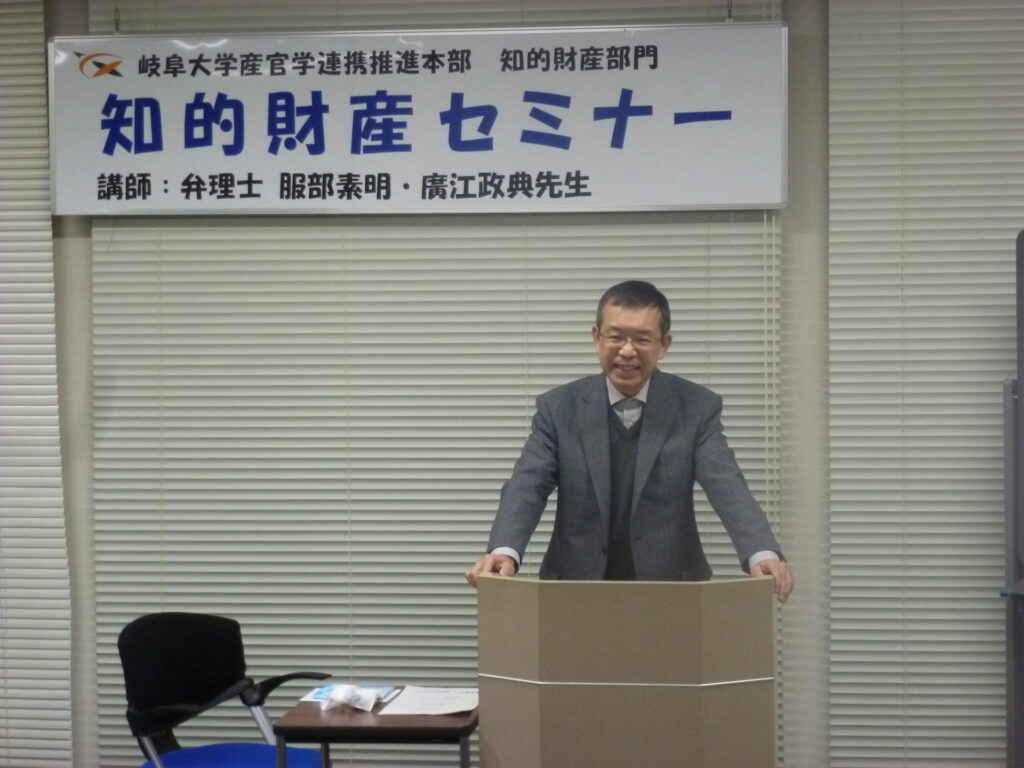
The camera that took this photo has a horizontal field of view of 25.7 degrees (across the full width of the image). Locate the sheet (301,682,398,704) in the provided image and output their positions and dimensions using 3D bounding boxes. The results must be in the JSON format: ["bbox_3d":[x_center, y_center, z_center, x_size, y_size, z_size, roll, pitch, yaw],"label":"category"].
[{"bbox_3d":[-0.361,0.692,5.050,0.195,0.015,0.180,0,2,7],"label":"sheet"}]

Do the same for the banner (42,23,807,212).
[{"bbox_3d":[-0.241,-0.634,5.440,1.800,0.440,0.030,0,2,7],"label":"banner"}]

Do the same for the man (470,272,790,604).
[{"bbox_3d":[0.274,0.578,4.997,0.690,1.620,0.530,0,2,6],"label":"man"}]

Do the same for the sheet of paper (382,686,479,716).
[{"bbox_3d":[-0.160,0.695,4.951,0.210,0.015,0.310,0,2,8],"label":"sheet of paper"}]

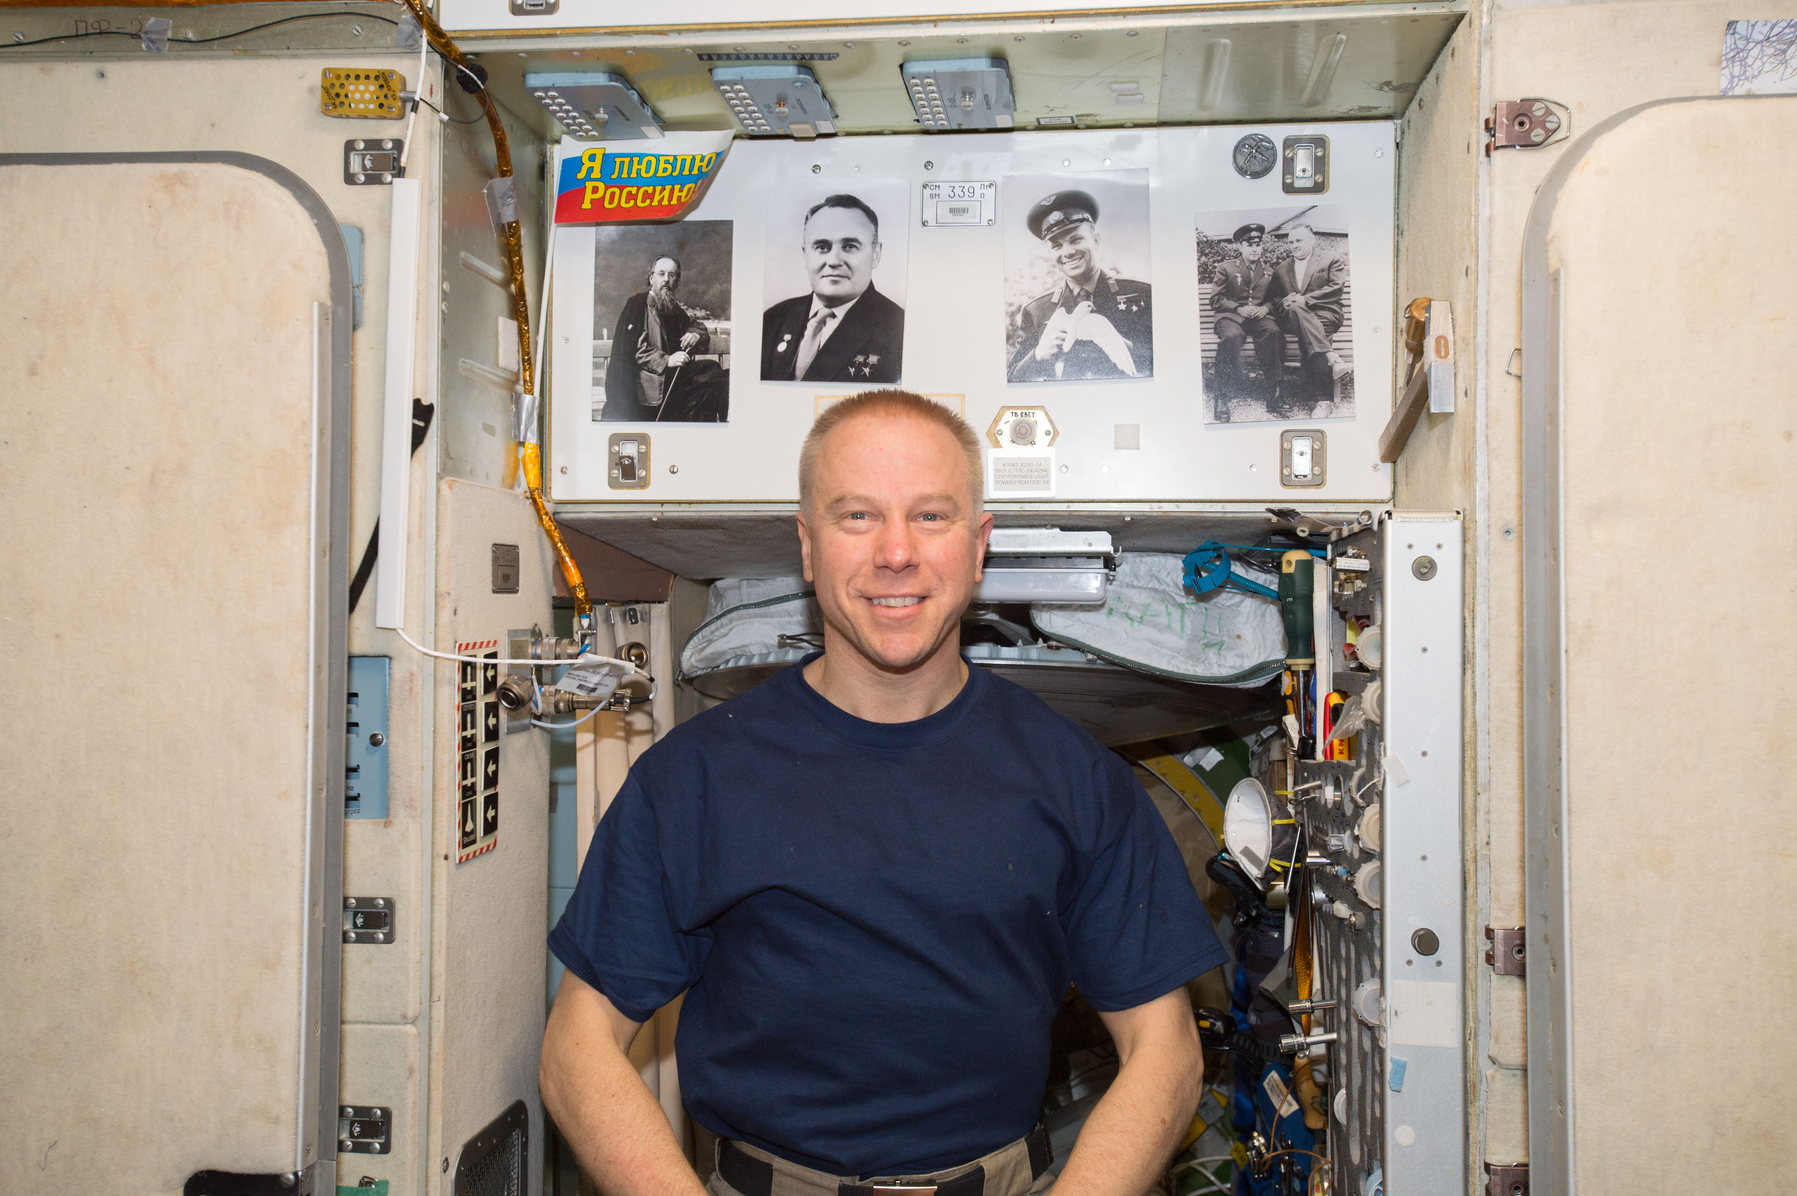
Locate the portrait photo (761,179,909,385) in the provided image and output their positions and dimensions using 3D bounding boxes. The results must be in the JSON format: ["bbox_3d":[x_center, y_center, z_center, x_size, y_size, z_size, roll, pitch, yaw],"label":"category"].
[{"bbox_3d":[-0.072,-0.364,1.254,0.164,0.236,0.004,2,-1,4],"label":"portrait photo"}]

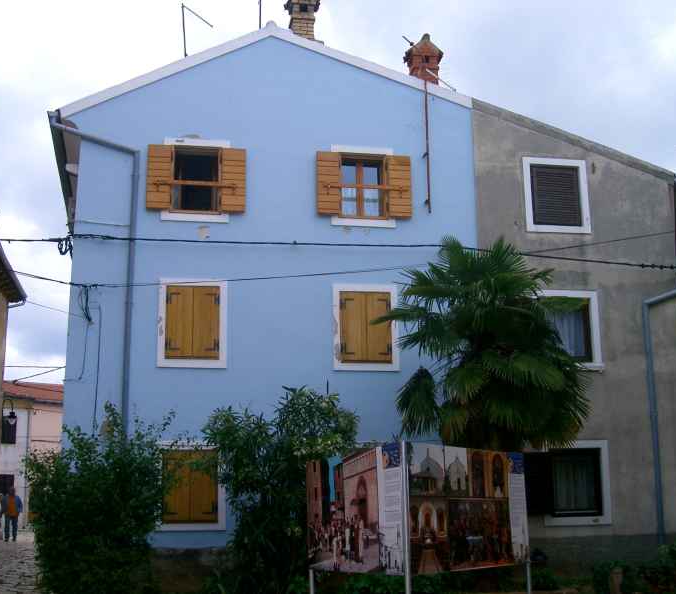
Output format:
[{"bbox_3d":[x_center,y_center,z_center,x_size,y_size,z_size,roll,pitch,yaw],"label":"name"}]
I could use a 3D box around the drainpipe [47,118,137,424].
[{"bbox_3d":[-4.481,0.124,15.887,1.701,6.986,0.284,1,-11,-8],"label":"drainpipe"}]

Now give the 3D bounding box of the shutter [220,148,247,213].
[{"bbox_3d":[-1.735,-1.937,14.972,0.402,1.103,0.050,1,-11,-8],"label":"shutter"}]

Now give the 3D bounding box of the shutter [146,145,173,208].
[{"bbox_3d":[-2.943,-1.973,14.799,0.384,1.082,0.050,1,-11,-8],"label":"shutter"}]

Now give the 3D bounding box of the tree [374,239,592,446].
[{"bbox_3d":[2.067,1.644,12.103,2.800,5.010,2.700,0,-11,0],"label":"tree"}]

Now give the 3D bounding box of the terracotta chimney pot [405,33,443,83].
[{"bbox_3d":[1.622,-4.363,16.635,0.620,1.113,0.620,1,-11,-8],"label":"terracotta chimney pot"}]

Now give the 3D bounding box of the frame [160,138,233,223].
[{"bbox_3d":[-2.351,-1.934,14.941,1.102,1.418,0.120,1,-11,-8],"label":"frame"}]

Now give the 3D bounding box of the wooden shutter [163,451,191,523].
[{"bbox_3d":[-2.808,3.312,15.645,0.476,1.225,0.061,1,-11,-8],"label":"wooden shutter"}]

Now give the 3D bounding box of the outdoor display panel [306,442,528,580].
[{"bbox_3d":[0.797,2.229,9.361,2.514,1.271,2.024,-1,-11,6],"label":"outdoor display panel"}]

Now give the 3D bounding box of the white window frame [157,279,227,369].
[{"bbox_3d":[-2.338,0.433,14.500,1.092,1.435,0.120,1,-11,-8],"label":"white window frame"}]

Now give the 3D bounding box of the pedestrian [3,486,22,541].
[{"bbox_3d":[-10.496,7.005,28.960,0.580,1.720,0.380,3,-11,-17],"label":"pedestrian"}]

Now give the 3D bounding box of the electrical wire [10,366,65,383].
[{"bbox_3d":[-8.365,2.157,25.000,1.500,0.450,0.100,1,-11,-8],"label":"electrical wire"}]

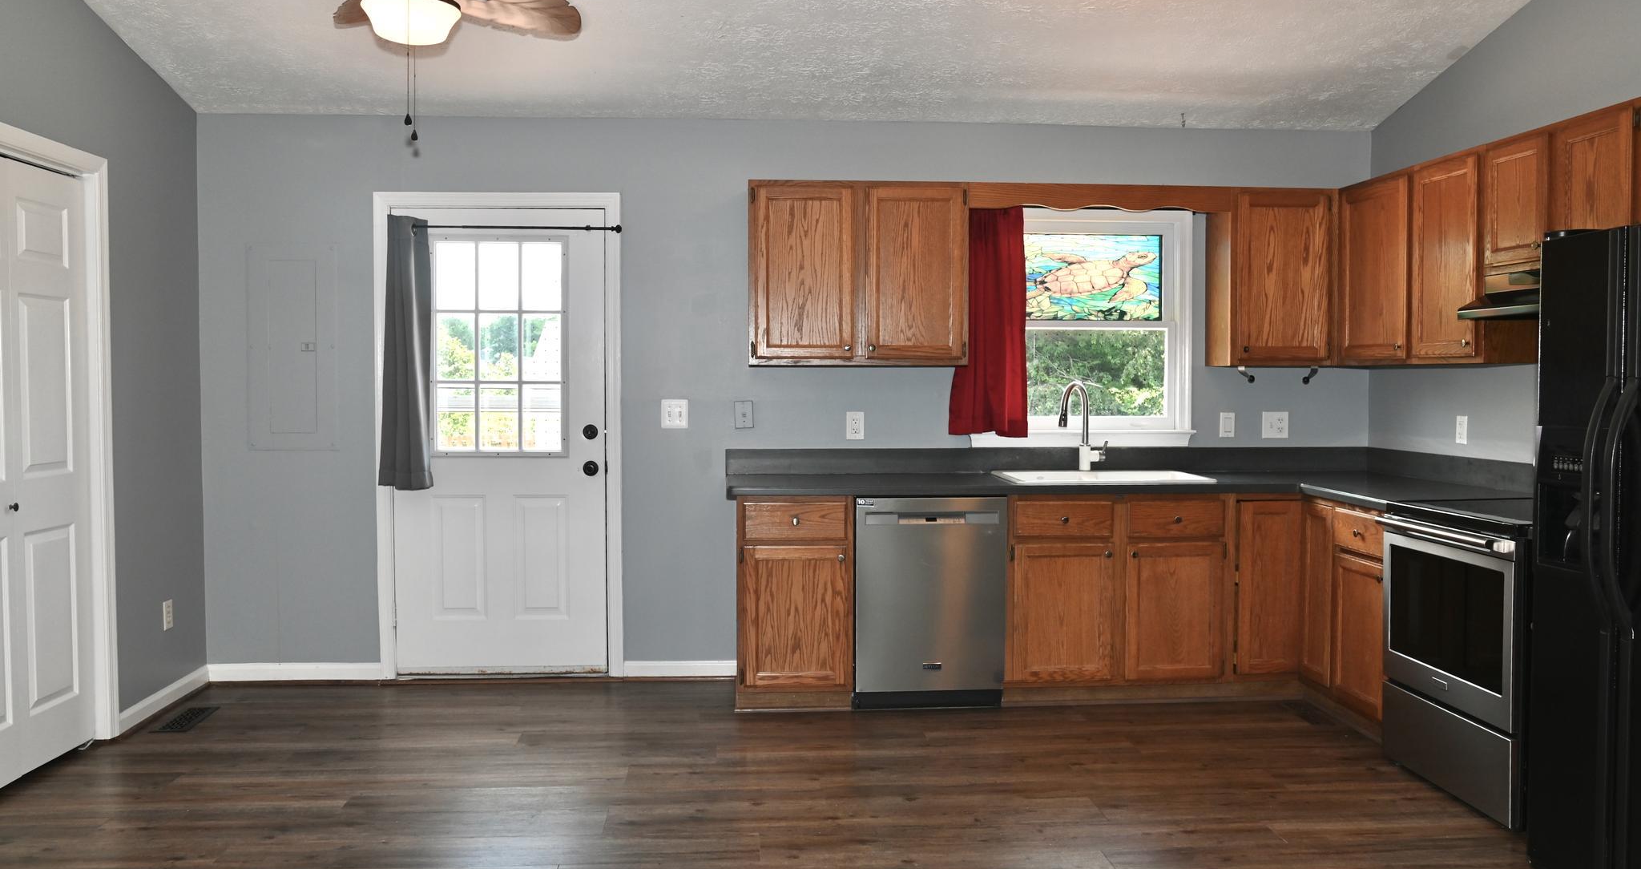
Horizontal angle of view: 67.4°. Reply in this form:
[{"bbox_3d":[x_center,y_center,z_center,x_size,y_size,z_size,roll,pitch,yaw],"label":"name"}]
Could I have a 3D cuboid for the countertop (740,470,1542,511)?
[{"bbox_3d":[1.111,0.207,4.920,2.955,0.045,1.270,0,2,-5],"label":"countertop"}]

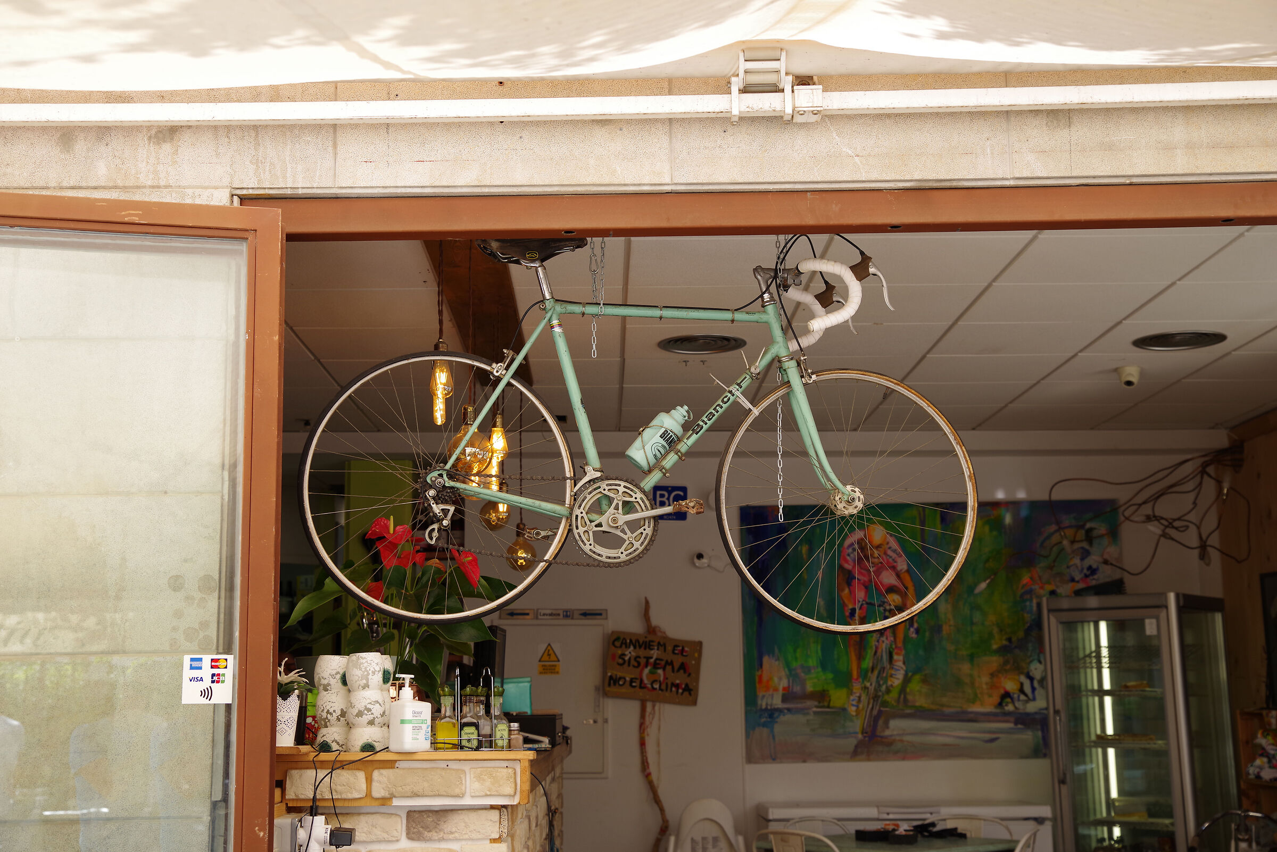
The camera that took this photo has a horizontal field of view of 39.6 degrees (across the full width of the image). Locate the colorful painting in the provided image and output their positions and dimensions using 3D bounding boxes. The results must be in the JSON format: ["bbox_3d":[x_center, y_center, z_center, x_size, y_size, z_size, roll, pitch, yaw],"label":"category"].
[{"bbox_3d":[1.478,1.022,8.861,1.914,1.274,0.035,0,-9,-1],"label":"colorful painting"}]

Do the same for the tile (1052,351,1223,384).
[{"bbox_3d":[2.025,-0.248,7.298,0.595,0.020,0.595,-1,-9,-1],"label":"tile"}]

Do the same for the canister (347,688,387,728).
[{"bbox_3d":[-0.615,0.639,4.019,0.090,0.089,0.090,0,-9,-1],"label":"canister"}]

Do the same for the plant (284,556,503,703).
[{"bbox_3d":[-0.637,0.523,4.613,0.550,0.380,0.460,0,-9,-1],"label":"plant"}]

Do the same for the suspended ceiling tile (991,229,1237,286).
[{"bbox_3d":[1.464,-0.523,5.507,0.595,0.020,0.595,-1,-9,-1],"label":"suspended ceiling tile"}]

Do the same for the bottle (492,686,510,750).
[{"bbox_3d":[-0.358,0.749,4.550,0.047,0.165,0.047,3,-10,-21],"label":"bottle"}]

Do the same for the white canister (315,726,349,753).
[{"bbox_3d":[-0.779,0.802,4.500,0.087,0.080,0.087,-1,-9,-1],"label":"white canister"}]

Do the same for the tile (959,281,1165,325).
[{"bbox_3d":[1.458,-0.428,6.095,0.600,0.018,0.600,0,-9,-1],"label":"tile"}]

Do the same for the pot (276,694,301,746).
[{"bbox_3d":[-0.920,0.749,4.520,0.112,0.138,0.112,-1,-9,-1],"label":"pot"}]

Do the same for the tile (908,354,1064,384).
[{"bbox_3d":[1.425,-0.243,7.285,0.595,0.020,0.595,-1,-9,-1],"label":"tile"}]

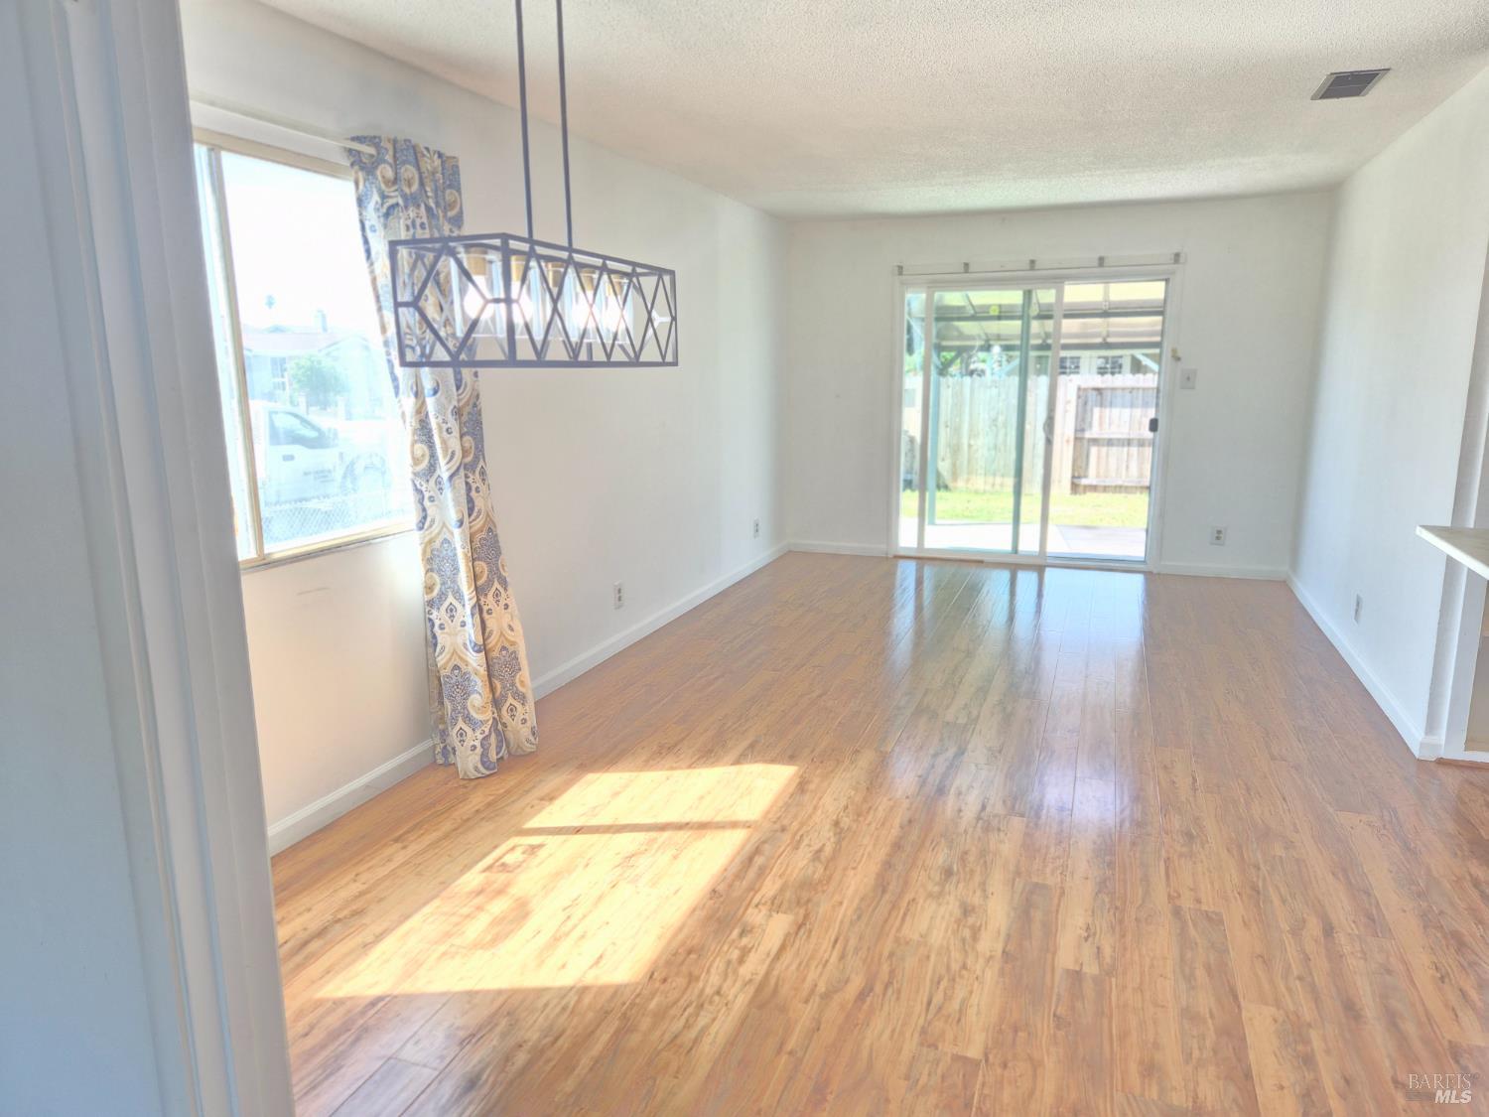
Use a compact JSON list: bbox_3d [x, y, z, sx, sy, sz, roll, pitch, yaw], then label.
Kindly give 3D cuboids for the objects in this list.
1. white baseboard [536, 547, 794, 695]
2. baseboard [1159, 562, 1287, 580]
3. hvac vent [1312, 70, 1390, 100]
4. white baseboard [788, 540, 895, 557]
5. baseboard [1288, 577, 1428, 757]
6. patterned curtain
[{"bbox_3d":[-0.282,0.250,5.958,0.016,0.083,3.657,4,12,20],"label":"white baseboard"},{"bbox_3d":[3.194,0.100,6.618,0.795,0.083,0.016,4,12,20],"label":"baseboard"},{"bbox_3d":[2.232,-1.738,3.659,0.195,0.020,0.405,4,12,20],"label":"hvac vent"},{"bbox_3d":[0.722,-0.066,7.506,0.798,0.083,0.016,4,12,20],"label":"white baseboard"},{"bbox_3d":[3.025,0.409,5.078,0.016,0.083,3.087,4,12,20],"label":"baseboard"},{"bbox_3d":[-1.013,-0.294,3.405,0.290,2.152,0.540,4,12,20],"label":"patterned curtain"}]

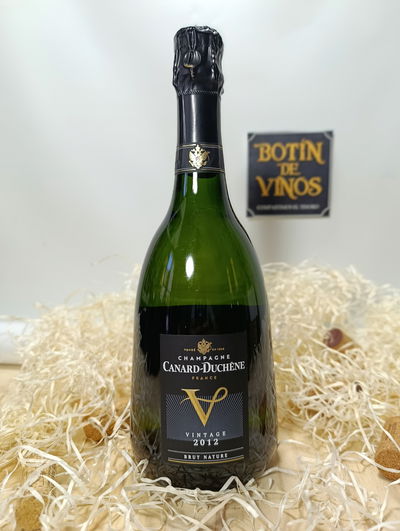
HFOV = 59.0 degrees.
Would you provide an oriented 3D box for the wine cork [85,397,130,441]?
[{"bbox_3d":[-0.063,0.116,0.275,0.026,0.026,0.045,1,2,37],"label":"wine cork"}]

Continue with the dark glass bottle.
[{"bbox_3d":[0.001,-0.012,0.248,0.101,0.290,0.101,-1,2,0],"label":"dark glass bottle"}]

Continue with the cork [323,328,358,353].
[{"bbox_3d":[0.170,0.092,0.415,0.045,0.024,0.024,28,-14,-31],"label":"cork"}]

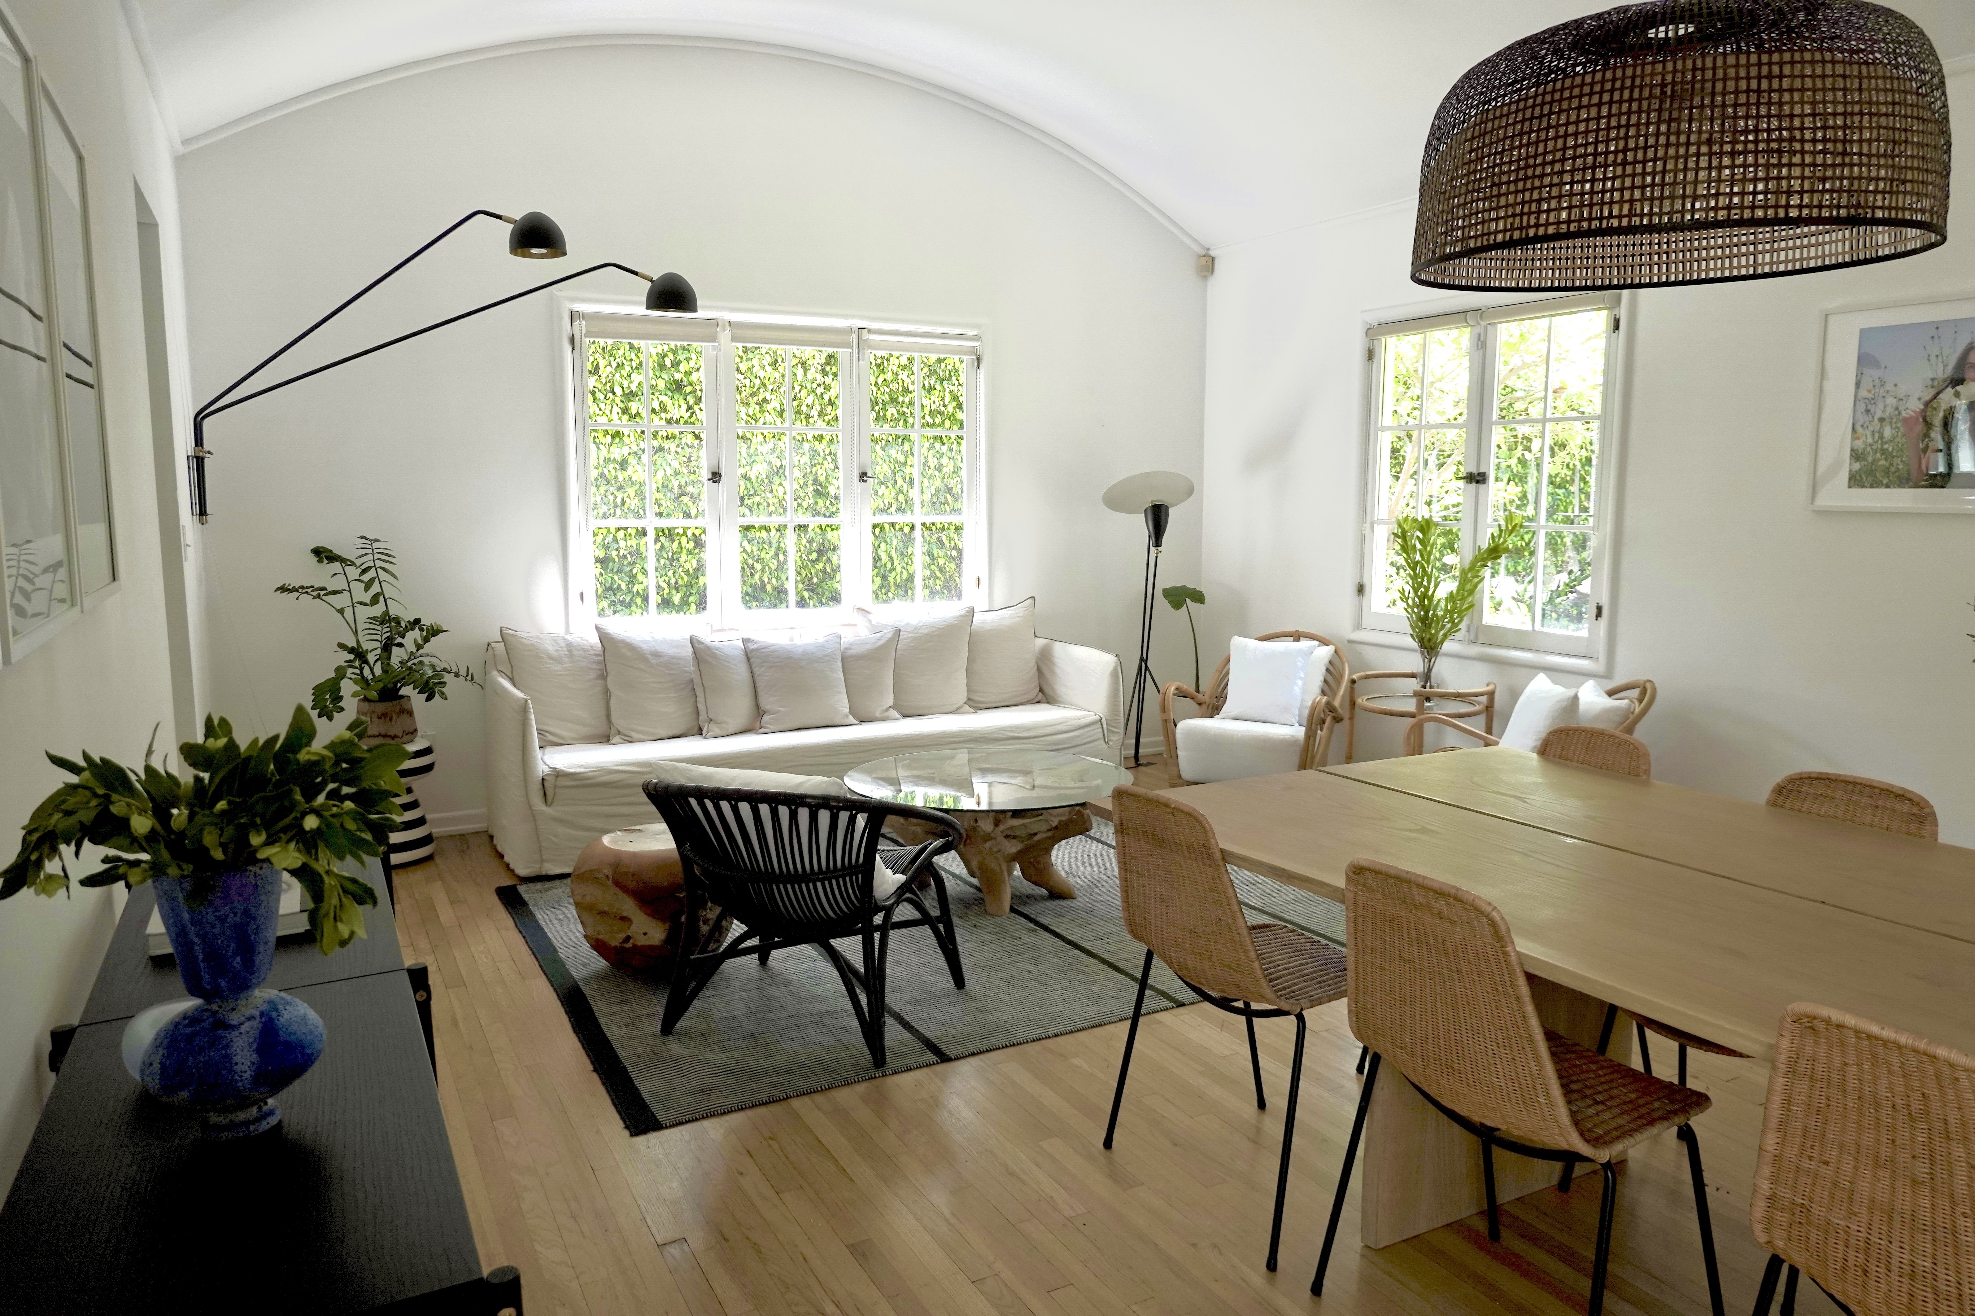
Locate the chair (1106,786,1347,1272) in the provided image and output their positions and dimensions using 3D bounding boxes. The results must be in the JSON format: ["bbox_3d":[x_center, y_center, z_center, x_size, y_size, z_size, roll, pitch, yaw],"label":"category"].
[{"bbox_3d":[0.554,0.691,2.726,0.522,0.834,0.551,-4,8,-27],"label":"chair"}]

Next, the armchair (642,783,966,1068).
[{"bbox_3d":[-0.479,0.641,3.637,0.812,0.705,0.681,3,8,21],"label":"armchair"}]

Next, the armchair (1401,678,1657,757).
[{"bbox_3d":[1.927,0.465,4.726,0.696,0.768,0.754,1,7,8],"label":"armchair"}]

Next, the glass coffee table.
[{"bbox_3d":[0.009,0.641,4.727,1.032,0.426,1.032,0,7,0],"label":"glass coffee table"}]

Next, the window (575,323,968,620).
[{"bbox_3d":[-0.868,-0.785,5.853,1.860,1.330,0.090,-4,8,-28],"label":"window"}]

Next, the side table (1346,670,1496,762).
[{"bbox_3d":[1.732,0.401,5.284,0.530,0.620,0.530,-4,8,-28],"label":"side table"}]

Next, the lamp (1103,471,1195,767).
[{"bbox_3d":[0.824,-0.184,6.573,0.470,1.460,0.430,0,7,0],"label":"lamp"}]

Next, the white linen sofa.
[{"bbox_3d":[-0.714,0.296,5.849,2.712,0.826,0.768,-4,8,-27],"label":"white linen sofa"}]

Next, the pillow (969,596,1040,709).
[{"bbox_3d":[0.020,-0.021,6.002,0.520,0.500,0.180,-4,-6,-28],"label":"pillow"}]

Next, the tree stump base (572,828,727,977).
[{"bbox_3d":[-1.055,0.746,4.138,0.510,0.371,0.510,-2,8,-16],"label":"tree stump base"}]

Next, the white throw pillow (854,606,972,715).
[{"bbox_3d":[-0.304,0.026,5.744,0.540,0.500,0.180,-4,-6,-28],"label":"white throw pillow"}]

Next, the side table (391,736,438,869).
[{"bbox_3d":[-2.393,0.579,5.212,0.384,0.435,0.384,-4,8,-27],"label":"side table"}]

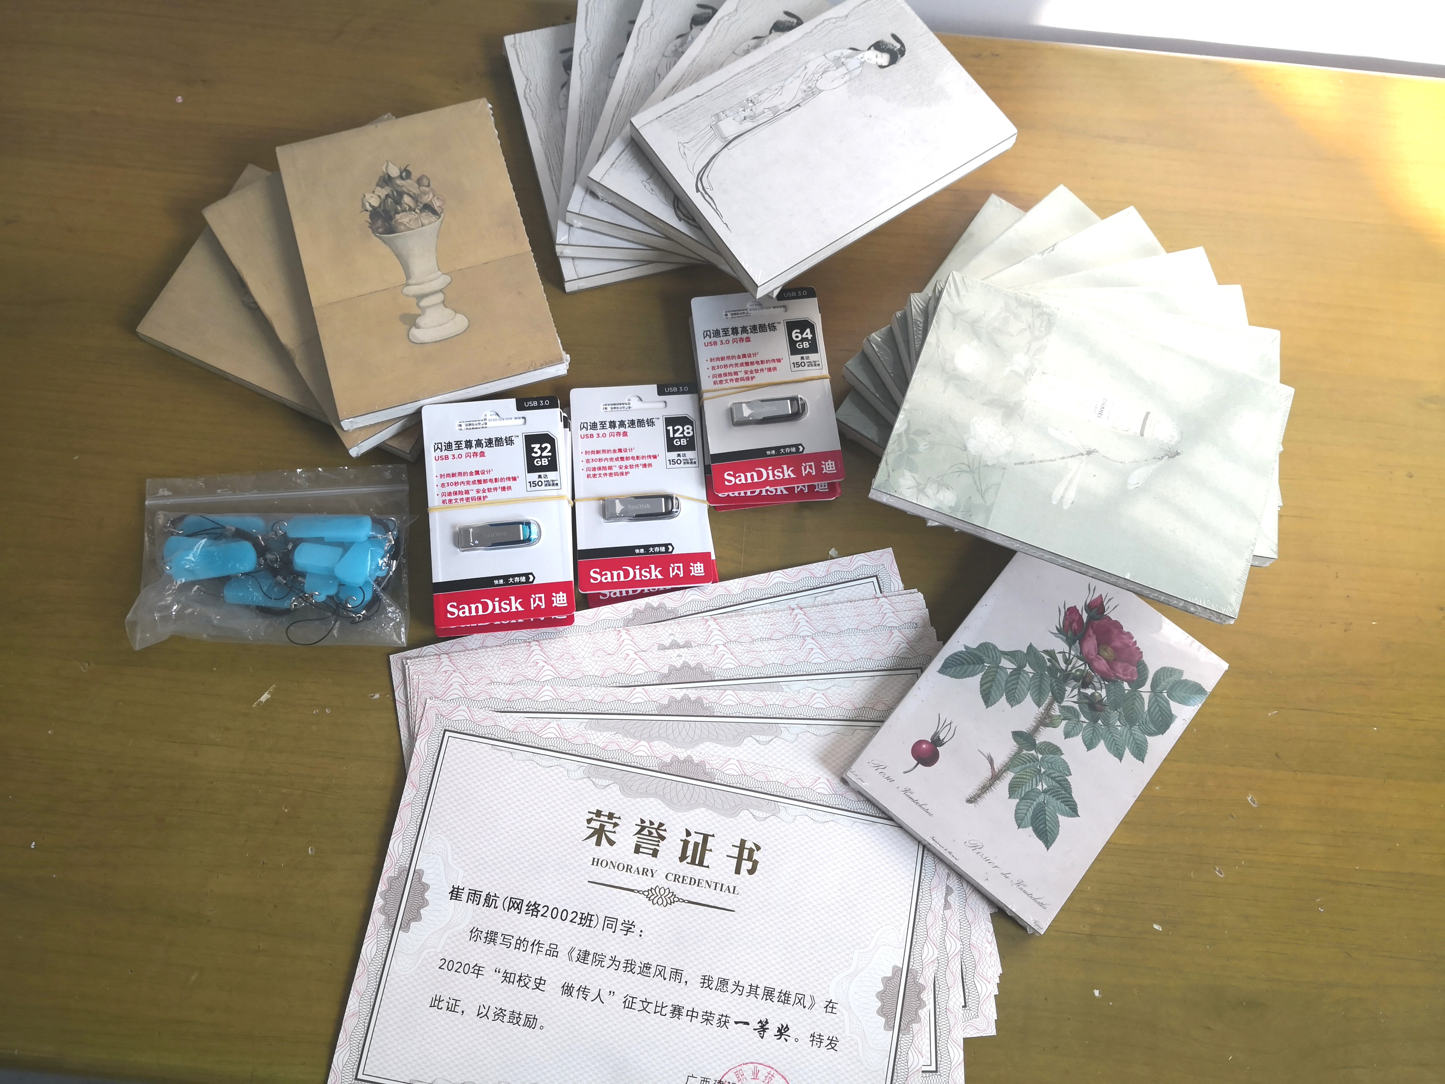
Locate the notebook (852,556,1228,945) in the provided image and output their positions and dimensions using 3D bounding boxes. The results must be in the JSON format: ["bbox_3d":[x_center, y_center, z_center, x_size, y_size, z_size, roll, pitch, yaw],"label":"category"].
[{"bbox_3d":[0.178,0.101,0.635,0.131,0.015,0.188,39,75,8],"label":"notebook"}]

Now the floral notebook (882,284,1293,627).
[{"bbox_3d":[0.186,-0.051,0.582,0.188,0.015,0.131,20,74,5],"label":"floral notebook"}]

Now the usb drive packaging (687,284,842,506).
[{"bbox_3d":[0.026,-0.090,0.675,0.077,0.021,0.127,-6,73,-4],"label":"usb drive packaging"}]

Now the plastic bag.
[{"bbox_3d":[-0.259,0.007,0.641,0.154,0.024,0.107,-2,73,-3],"label":"plastic bag"}]

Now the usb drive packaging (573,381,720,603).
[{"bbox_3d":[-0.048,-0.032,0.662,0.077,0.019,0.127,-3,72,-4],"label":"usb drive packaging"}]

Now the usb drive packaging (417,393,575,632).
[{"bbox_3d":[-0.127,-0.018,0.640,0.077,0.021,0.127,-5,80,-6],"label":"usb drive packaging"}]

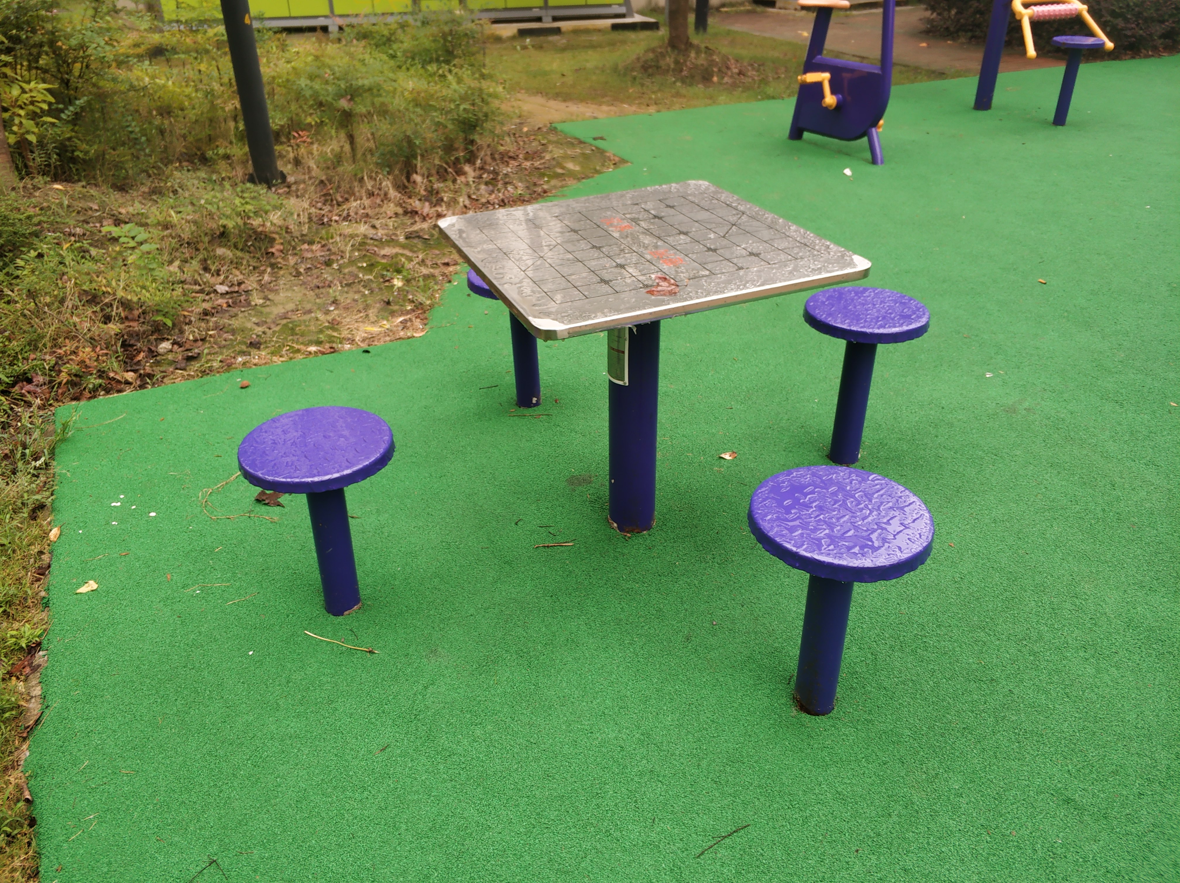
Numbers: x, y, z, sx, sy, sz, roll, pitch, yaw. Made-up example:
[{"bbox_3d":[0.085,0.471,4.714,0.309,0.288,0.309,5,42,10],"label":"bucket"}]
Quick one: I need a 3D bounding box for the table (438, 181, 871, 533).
[{"bbox_3d":[0.110,-0.117,2.128,0.697,0.717,0.718,-14,32,-18],"label":"table"}]

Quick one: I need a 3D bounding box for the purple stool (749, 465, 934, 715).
[{"bbox_3d":[0.432,0.307,1.666,0.297,0.434,0.297,-2,31,0],"label":"purple stool"}]

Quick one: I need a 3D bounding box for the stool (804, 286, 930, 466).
[{"bbox_3d":[0.702,-0.144,2.409,0.297,0.434,0.297,-2,31,0],"label":"stool"}]

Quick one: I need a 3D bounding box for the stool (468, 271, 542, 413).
[{"bbox_3d":[-0.196,-0.315,2.763,0.297,0.434,0.297,-2,31,0],"label":"stool"}]

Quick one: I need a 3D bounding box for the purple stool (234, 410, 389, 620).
[{"bbox_3d":[-0.537,0.185,1.944,0.297,0.434,0.297,-2,31,0],"label":"purple stool"}]

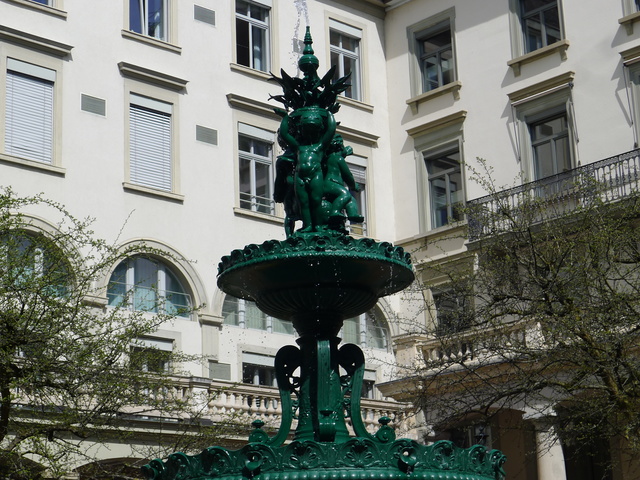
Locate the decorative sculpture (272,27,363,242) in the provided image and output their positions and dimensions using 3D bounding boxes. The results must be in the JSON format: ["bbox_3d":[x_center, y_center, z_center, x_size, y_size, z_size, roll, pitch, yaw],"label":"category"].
[{"bbox_3d":[-0.028,-0.876,12.190,0.758,1.880,0.735,-2,-16,0],"label":"decorative sculpture"}]

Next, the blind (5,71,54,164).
[{"bbox_3d":[-6.282,-2.651,32.067,1.204,1.926,0.090,12,-21,-42],"label":"blind"}]

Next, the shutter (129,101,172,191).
[{"bbox_3d":[-3.905,-2.123,34.268,1.195,1.922,0.090,12,-21,-42],"label":"shutter"}]

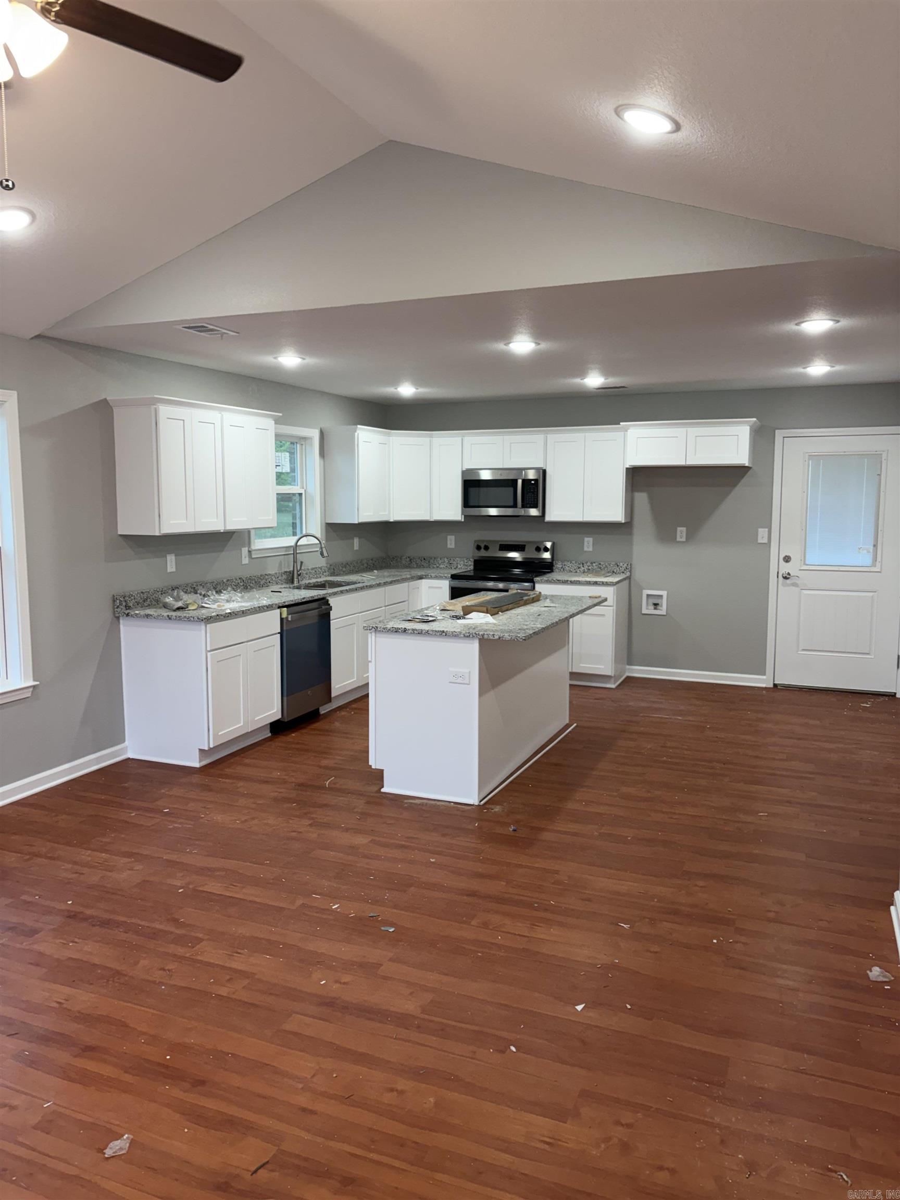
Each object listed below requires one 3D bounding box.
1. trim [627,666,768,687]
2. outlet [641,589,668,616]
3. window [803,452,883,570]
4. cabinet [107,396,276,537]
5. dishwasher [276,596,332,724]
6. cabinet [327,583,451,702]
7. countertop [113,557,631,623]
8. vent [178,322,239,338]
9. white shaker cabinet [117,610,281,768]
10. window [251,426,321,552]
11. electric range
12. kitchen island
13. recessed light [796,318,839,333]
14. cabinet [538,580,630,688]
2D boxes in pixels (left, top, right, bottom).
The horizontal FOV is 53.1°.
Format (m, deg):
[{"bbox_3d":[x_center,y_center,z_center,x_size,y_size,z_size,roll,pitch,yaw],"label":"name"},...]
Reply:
[{"bbox_3d":[2.098,0.655,7.725,1.155,0.092,0.016,2,7,22],"label":"trim"},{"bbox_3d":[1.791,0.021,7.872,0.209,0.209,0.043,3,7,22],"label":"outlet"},{"bbox_3d":[3.148,-0.706,7.218,0.590,0.943,0.045,3,7,22],"label":"window"},{"bbox_3d":[-1.589,-0.835,5.797,0.345,0.783,1.230,2,7,22],"label":"cabinet"},{"bbox_3d":[-1.250,0.400,6.327,0.628,0.800,0.619,2,7,22],"label":"dishwasher"},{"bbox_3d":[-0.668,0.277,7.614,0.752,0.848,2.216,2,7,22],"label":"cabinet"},{"bbox_3d":[-0.212,-0.107,6.684,2.385,0.144,3.680,3,7,22],"label":"countertop"},{"bbox_3d":[-1.257,-1.392,4.696,0.190,0.026,0.333,2,7,22],"label":"vent"},{"bbox_3d":[-1.559,0.512,5.777,0.640,0.874,0.780,3,7,22],"label":"white shaker cabinet"},{"bbox_3d":[-1.304,-0.849,7.006,0.110,0.993,1.020,2,7,22],"label":"window"},{"bbox_3d":[0.476,0.087,8.040,0.760,1.185,0.675,3,7,22],"label":"electric range"},{"bbox_3d":[0.310,0.514,5.565,0.925,0.910,1.865,3,7,22],"label":"kitchen island"},{"bbox_3d":[1.843,-1.380,4.517,0.206,0.028,0.206,3,7,22],"label":"recessed light"},{"bbox_3d":[1.138,0.265,7.751,0.671,0.868,0.621,2,7,22],"label":"cabinet"}]

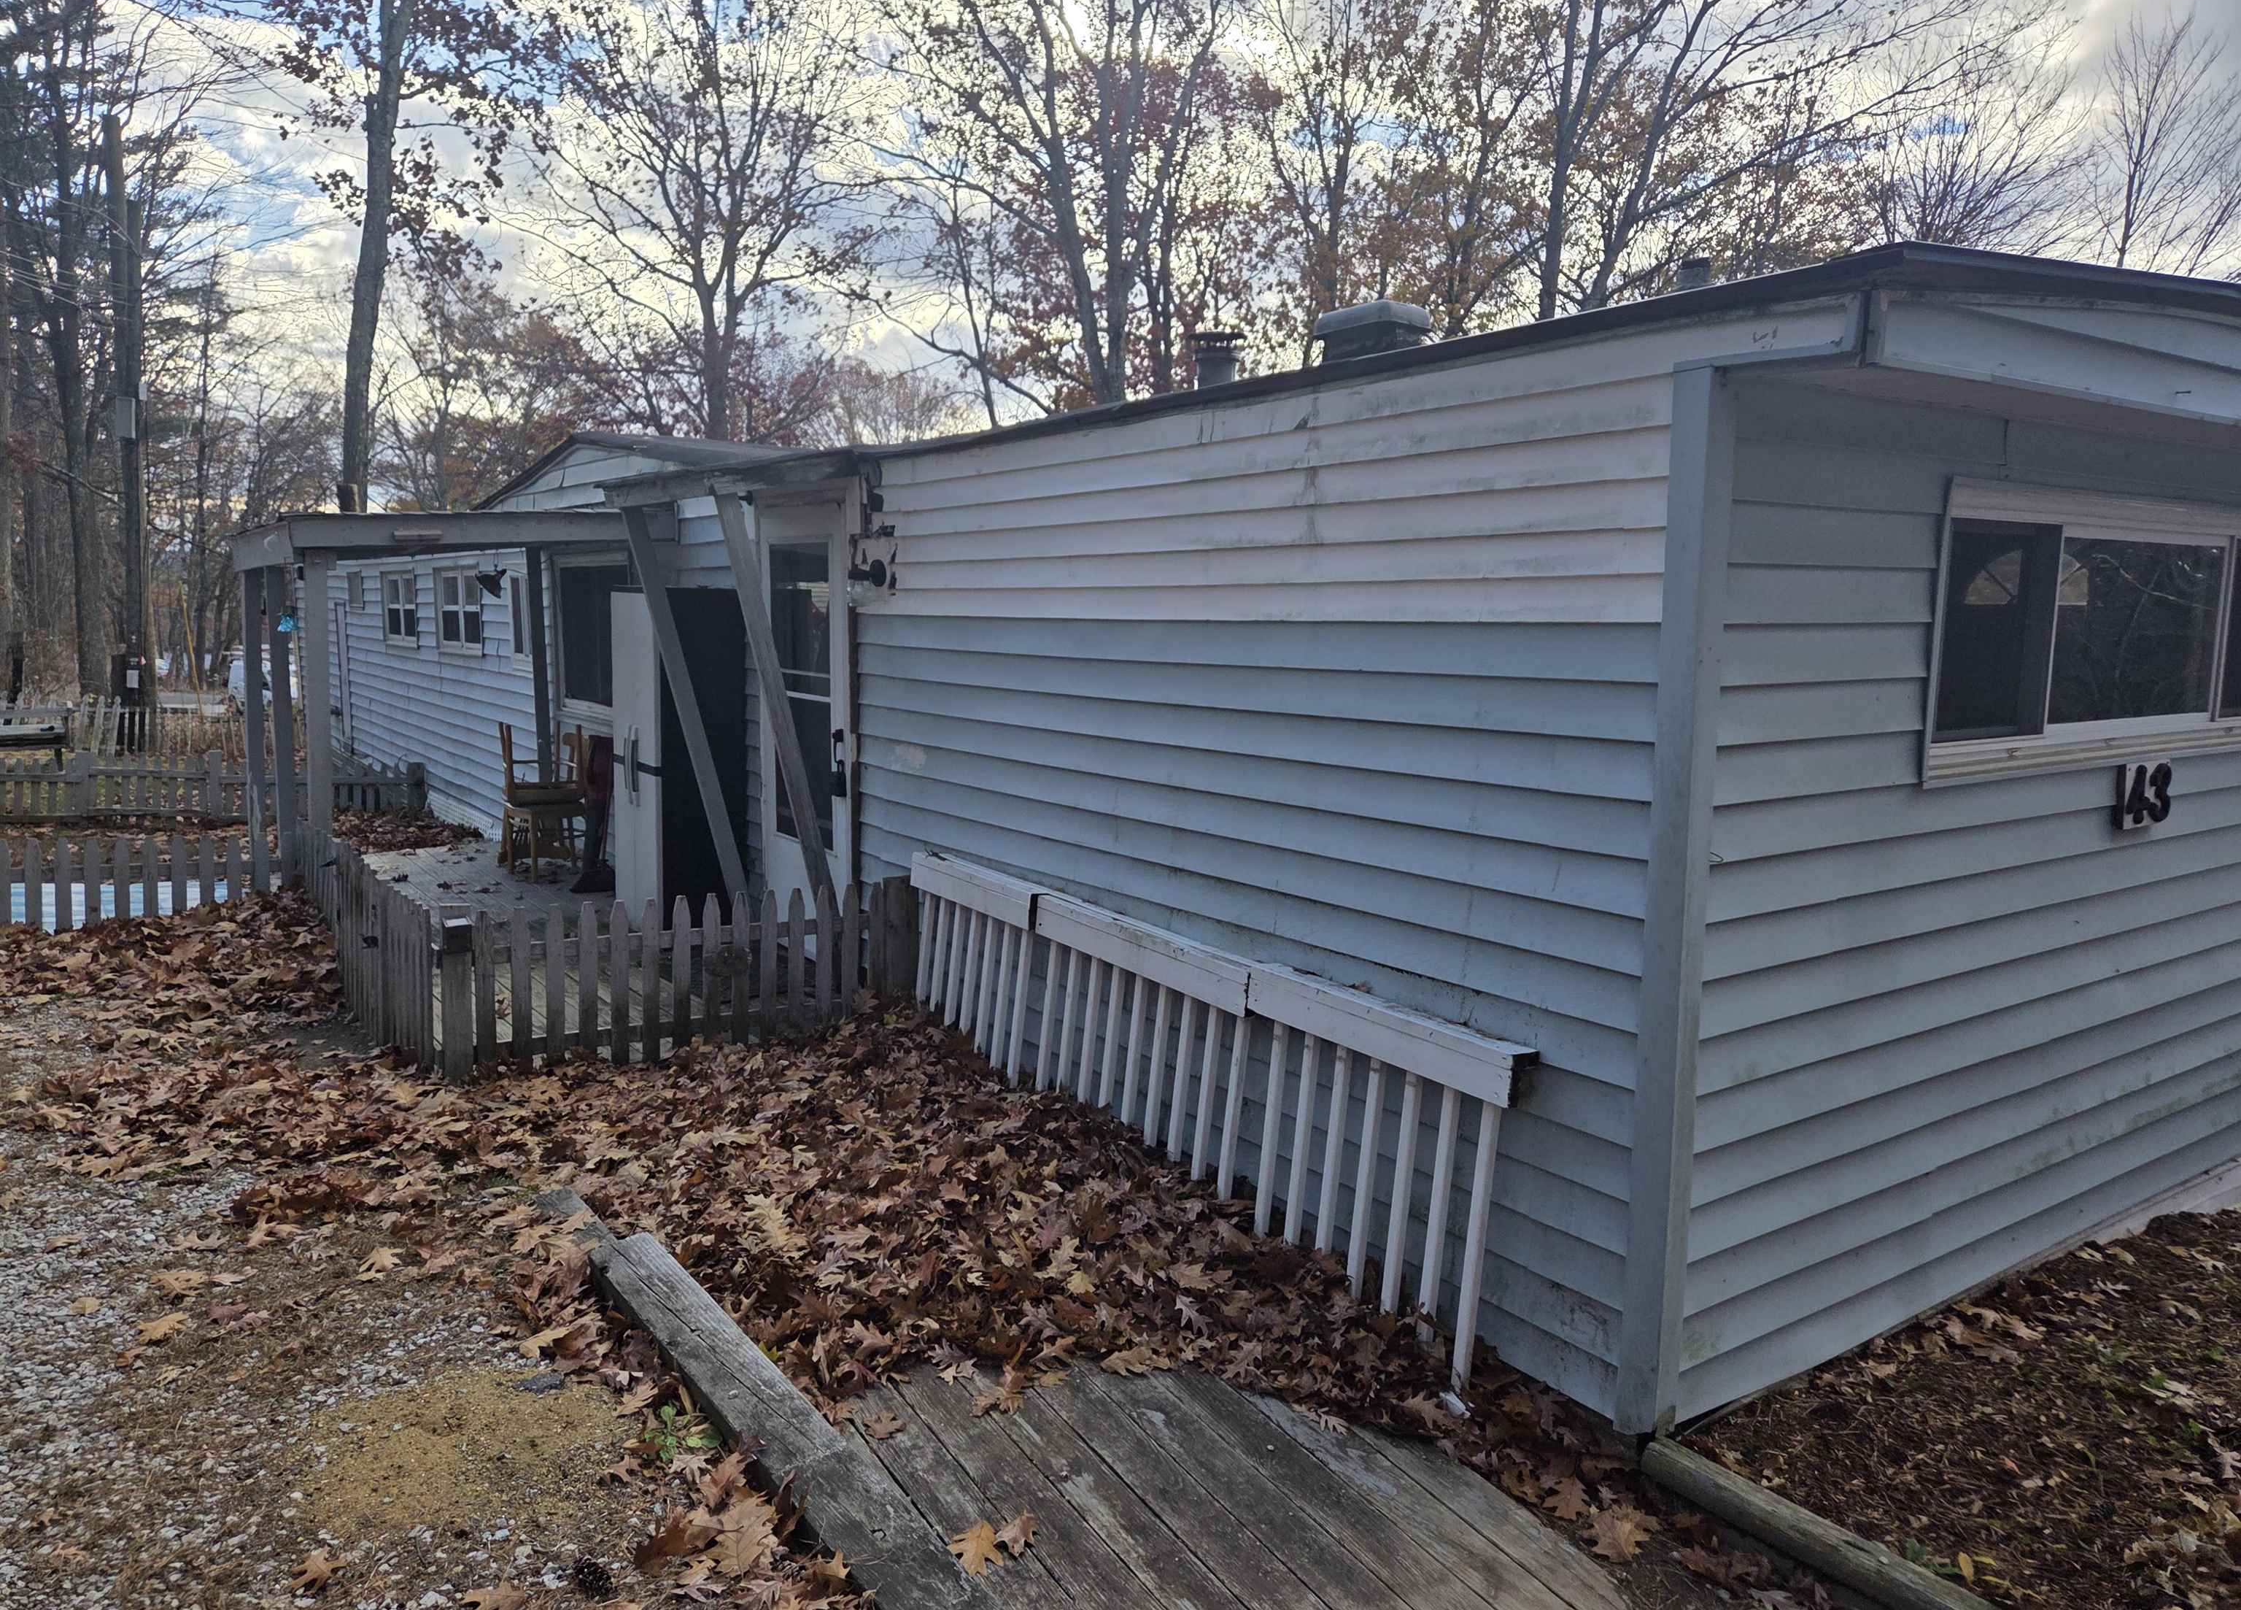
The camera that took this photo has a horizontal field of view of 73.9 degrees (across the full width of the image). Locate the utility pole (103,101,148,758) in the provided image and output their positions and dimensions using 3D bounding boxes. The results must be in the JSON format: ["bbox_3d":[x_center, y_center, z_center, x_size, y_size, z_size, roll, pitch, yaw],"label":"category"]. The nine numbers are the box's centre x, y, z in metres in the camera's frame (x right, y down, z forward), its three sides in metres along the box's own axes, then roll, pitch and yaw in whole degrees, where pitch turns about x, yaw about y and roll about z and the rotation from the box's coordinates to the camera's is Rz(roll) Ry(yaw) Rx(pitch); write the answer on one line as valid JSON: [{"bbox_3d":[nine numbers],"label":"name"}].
[{"bbox_3d":[-14.019,-5.177,21.024,0.270,8.720,0.270,-2,8,-34],"label":"utility pole"}]

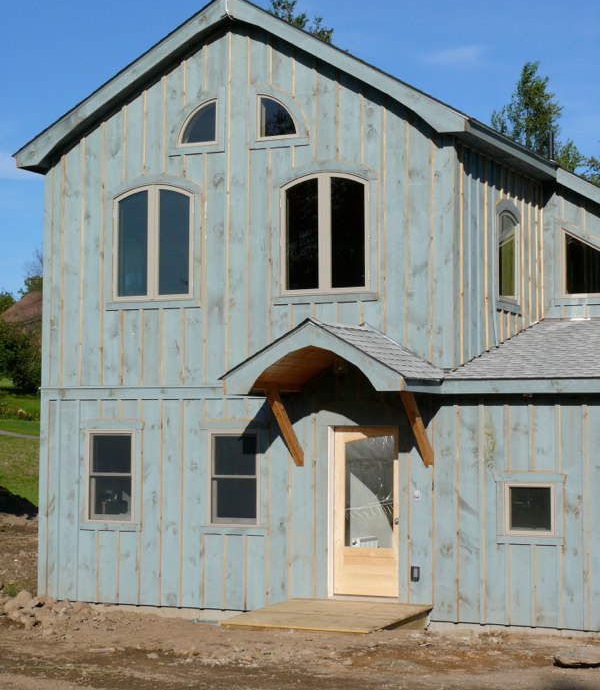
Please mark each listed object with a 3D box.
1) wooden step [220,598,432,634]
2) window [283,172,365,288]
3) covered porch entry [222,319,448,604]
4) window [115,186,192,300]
[{"bbox_3d":[0.331,3.222,18.639,1.870,0.210,2.000,-1,-3,25],"label":"wooden step"},{"bbox_3d":[0.319,-1.401,19.982,1.199,1.518,0.100,-1,-3,25],"label":"window"},{"bbox_3d":[0.453,1.421,18.887,2.330,3.390,1.700,-1,-3,25],"label":"covered porch entry"},{"bbox_3d":[-1.925,-1.348,21.009,1.197,1.537,0.100,-1,-3,25],"label":"window"}]

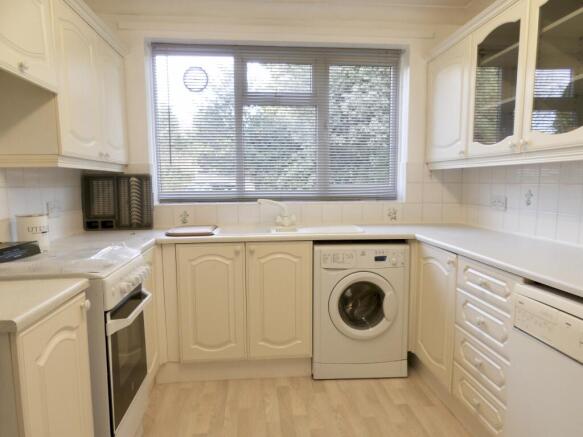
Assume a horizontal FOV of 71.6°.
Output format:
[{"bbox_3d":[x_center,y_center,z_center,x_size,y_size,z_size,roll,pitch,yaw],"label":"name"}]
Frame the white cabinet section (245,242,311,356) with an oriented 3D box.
[{"bbox_3d":[-0.092,0.474,2.716,0.401,0.726,0.550,-1,6,-5],"label":"white cabinet section"}]

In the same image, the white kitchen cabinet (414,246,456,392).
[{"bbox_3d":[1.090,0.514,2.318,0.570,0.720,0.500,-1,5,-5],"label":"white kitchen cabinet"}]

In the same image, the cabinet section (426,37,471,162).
[{"bbox_3d":[1.165,-0.744,2.660,0.295,0.708,0.575,-1,6,-5],"label":"cabinet section"}]

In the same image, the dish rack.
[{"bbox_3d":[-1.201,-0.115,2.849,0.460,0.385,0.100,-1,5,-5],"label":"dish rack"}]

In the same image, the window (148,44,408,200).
[{"bbox_3d":[-0.072,-0.697,3.038,1.860,1.140,0.045,-1,5,-5],"label":"window"}]

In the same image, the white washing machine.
[{"bbox_3d":[0.419,0.565,2.779,0.600,0.850,0.560,-1,5,-5],"label":"white washing machine"}]

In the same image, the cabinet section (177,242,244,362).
[{"bbox_3d":[-0.493,0.480,2.682,0.403,0.726,0.550,-1,6,-5],"label":"cabinet section"}]

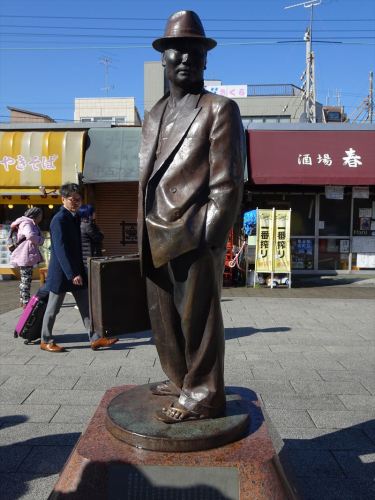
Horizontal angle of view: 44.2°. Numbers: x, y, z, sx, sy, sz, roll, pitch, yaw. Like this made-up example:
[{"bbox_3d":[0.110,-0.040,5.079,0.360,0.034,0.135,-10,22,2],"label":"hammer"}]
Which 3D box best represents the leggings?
[{"bbox_3d":[-2.460,0.542,7.042,0.220,0.600,0.280,-1,5,-15],"label":"leggings"}]

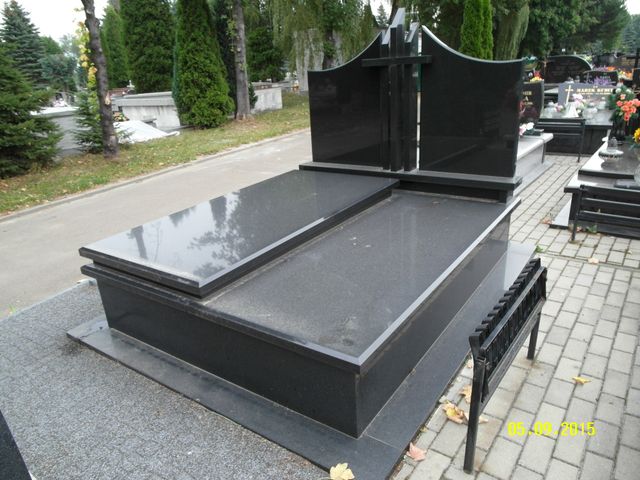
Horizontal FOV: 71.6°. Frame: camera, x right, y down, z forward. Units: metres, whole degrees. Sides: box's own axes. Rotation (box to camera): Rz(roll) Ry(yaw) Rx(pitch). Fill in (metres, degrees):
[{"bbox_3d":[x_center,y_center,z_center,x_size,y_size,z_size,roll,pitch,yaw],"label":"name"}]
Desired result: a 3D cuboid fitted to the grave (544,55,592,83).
[{"bbox_3d":[7.649,-5.249,13.617,1.275,0.759,0.097,11,24,34],"label":"grave"}]

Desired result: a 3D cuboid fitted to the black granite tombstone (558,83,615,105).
[{"bbox_3d":[5.131,-2.789,8.524,0.972,0.431,0.097,11,24,34],"label":"black granite tombstone"}]

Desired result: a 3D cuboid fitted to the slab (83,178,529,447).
[{"bbox_3d":[0.068,0.056,3.006,1.873,0.533,2.375,11,24,34],"label":"slab"}]

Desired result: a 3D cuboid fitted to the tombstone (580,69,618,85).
[{"bbox_3d":[6.982,-3.968,10.998,0.761,0.410,0.097,11,24,34],"label":"tombstone"}]

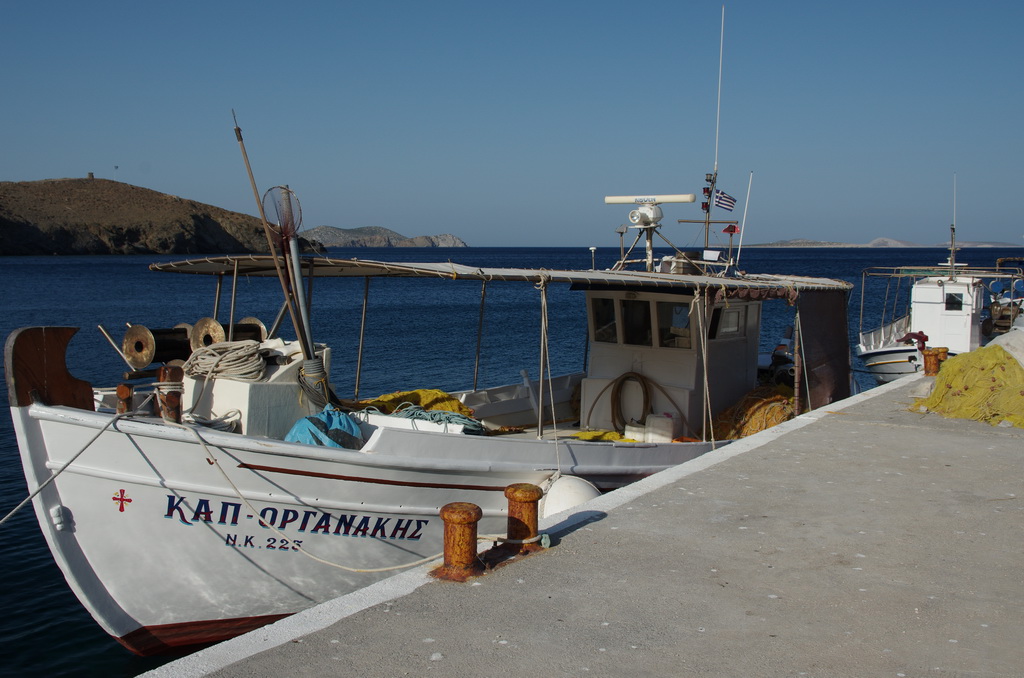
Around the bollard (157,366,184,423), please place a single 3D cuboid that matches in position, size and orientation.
[{"bbox_3d":[-1.965,0.320,6.051,0.140,0.320,0.140,4,6,36],"label":"bollard"}]

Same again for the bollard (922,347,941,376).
[{"bbox_3d":[5.595,0.307,13.975,0.240,0.360,0.240,4,6,36],"label":"bollard"}]

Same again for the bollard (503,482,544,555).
[{"bbox_3d":[0.068,1.011,5.929,0.245,0.355,0.245,0,5,0],"label":"bollard"}]

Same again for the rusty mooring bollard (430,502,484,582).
[{"bbox_3d":[-0.283,1.050,5.491,0.260,0.355,0.260,0,5,0],"label":"rusty mooring bollard"}]

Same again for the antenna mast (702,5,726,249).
[{"bbox_3d":[2.536,-2.596,13.124,0.160,3.099,0.150,7,6,36],"label":"antenna mast"}]

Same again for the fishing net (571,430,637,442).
[{"bbox_3d":[1.009,1.063,11.336,0.750,0.140,0.450,4,6,36],"label":"fishing net"}]

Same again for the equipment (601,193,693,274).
[{"bbox_3d":[1.563,-1.200,11.941,1.080,0.880,0.450,3,6,30],"label":"equipment"}]

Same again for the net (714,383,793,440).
[{"bbox_3d":[2.763,0.850,11.819,0.850,0.600,1.250,4,6,36],"label":"net"}]

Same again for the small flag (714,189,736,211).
[{"bbox_3d":[2.663,-1.734,13.099,0.280,0.260,0.080,1,5,8],"label":"small flag"}]

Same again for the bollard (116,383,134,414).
[{"bbox_3d":[-2.209,0.340,6.003,0.100,0.190,0.100,4,6,36],"label":"bollard"}]

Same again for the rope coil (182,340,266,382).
[{"bbox_3d":[-1.906,0.149,6.939,0.520,0.240,0.460,4,6,36],"label":"rope coil"}]

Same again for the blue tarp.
[{"bbox_3d":[-1.201,0.580,6.726,0.480,0.320,0.380,4,6,36],"label":"blue tarp"}]

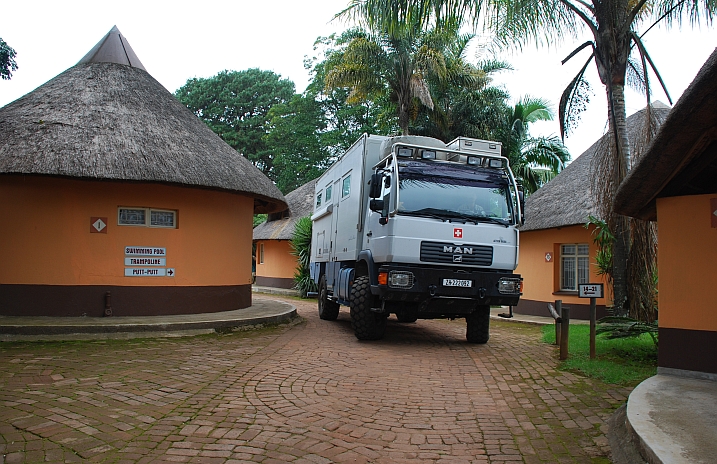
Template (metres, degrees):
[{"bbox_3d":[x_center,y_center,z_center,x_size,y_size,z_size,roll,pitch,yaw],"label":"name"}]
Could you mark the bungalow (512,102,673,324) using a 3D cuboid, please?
[{"bbox_3d":[8.944,-0.598,16.049,9.400,6.441,9.400,-1,-5,30],"label":"bungalow"}]

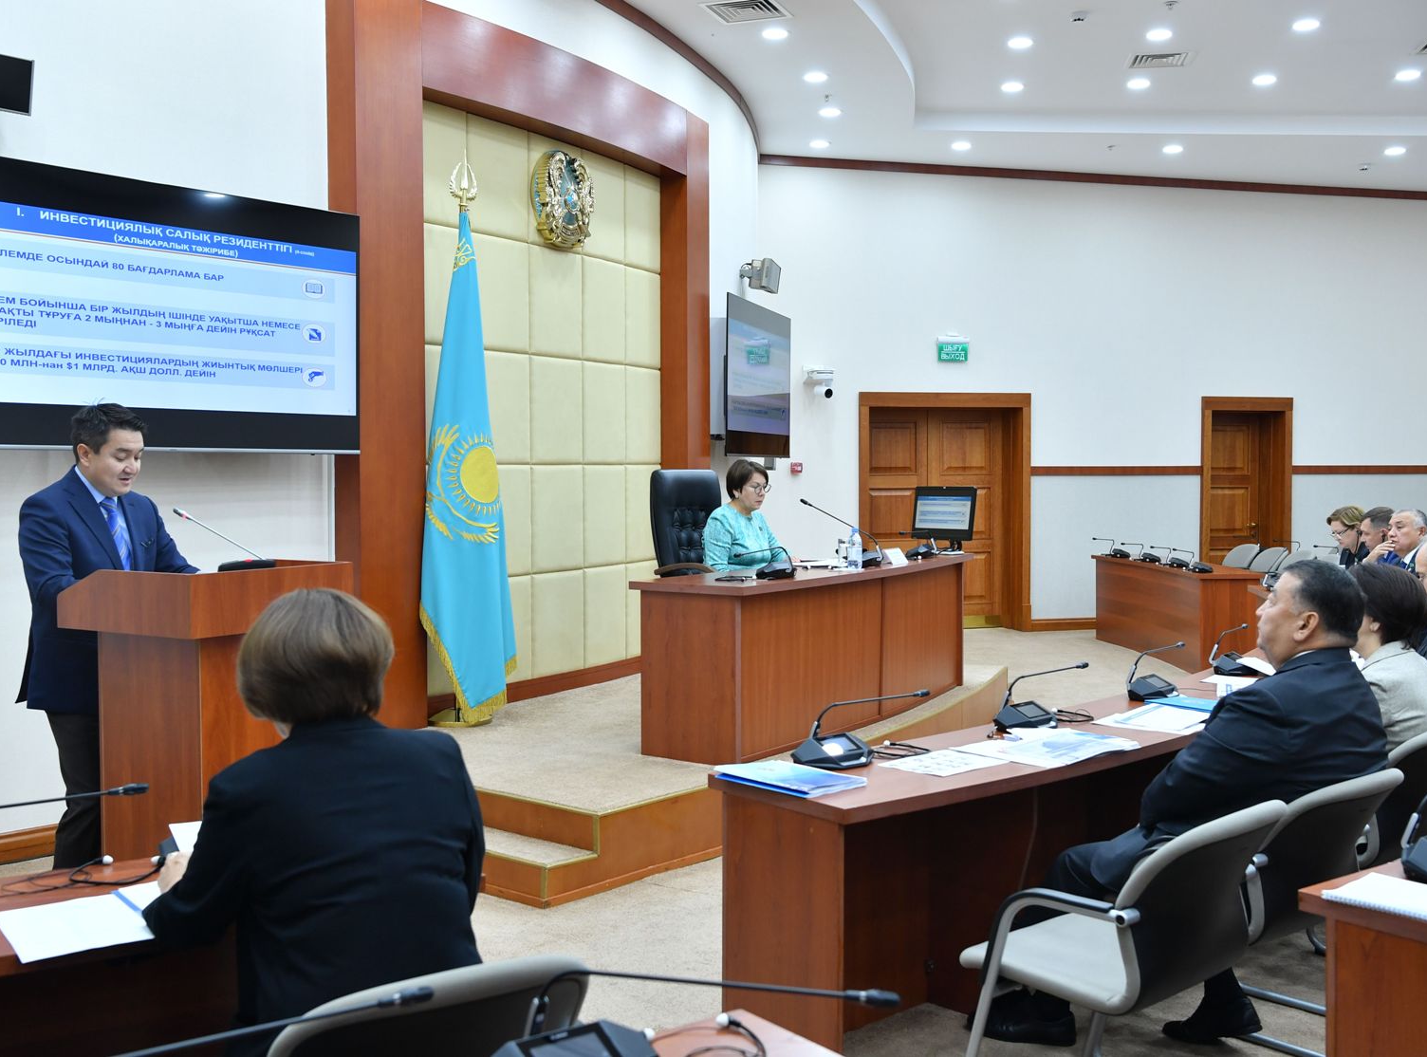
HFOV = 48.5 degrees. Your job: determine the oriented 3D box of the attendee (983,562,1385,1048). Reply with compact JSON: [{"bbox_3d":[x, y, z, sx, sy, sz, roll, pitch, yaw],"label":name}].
[{"bbox_3d":[1.162,0.707,3.870,0.880,1.280,0.580,1,3,37],"label":"attendee"}]

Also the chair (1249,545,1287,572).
[{"bbox_3d":[4.172,0.588,12.383,0.600,0.840,0.570,-1,2,-12],"label":"chair"}]

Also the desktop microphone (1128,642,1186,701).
[{"bbox_3d":[1.512,0.473,5.443,0.200,0.185,0.155,2,3,44],"label":"desktop microphone"}]

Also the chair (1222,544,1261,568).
[{"bbox_3d":[4.552,0.577,14.227,0.620,0.880,0.580,0,2,-5],"label":"chair"}]

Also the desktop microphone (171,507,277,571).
[{"bbox_3d":[-1.748,0.027,5.581,0.470,0.240,0.180,1,2,27],"label":"desktop microphone"}]

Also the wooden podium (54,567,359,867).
[{"bbox_3d":[-1.534,0.713,4.848,0.576,1.210,0.629,1,3,30],"label":"wooden podium"}]

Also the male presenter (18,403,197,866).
[{"bbox_3d":[-2.179,0.433,5.714,0.500,1.760,0.560,1,2,32],"label":"male presenter"}]

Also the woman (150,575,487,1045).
[{"bbox_3d":[-0.698,0.757,2.611,0.480,1.290,0.770,-1,3,-30],"label":"woman"}]

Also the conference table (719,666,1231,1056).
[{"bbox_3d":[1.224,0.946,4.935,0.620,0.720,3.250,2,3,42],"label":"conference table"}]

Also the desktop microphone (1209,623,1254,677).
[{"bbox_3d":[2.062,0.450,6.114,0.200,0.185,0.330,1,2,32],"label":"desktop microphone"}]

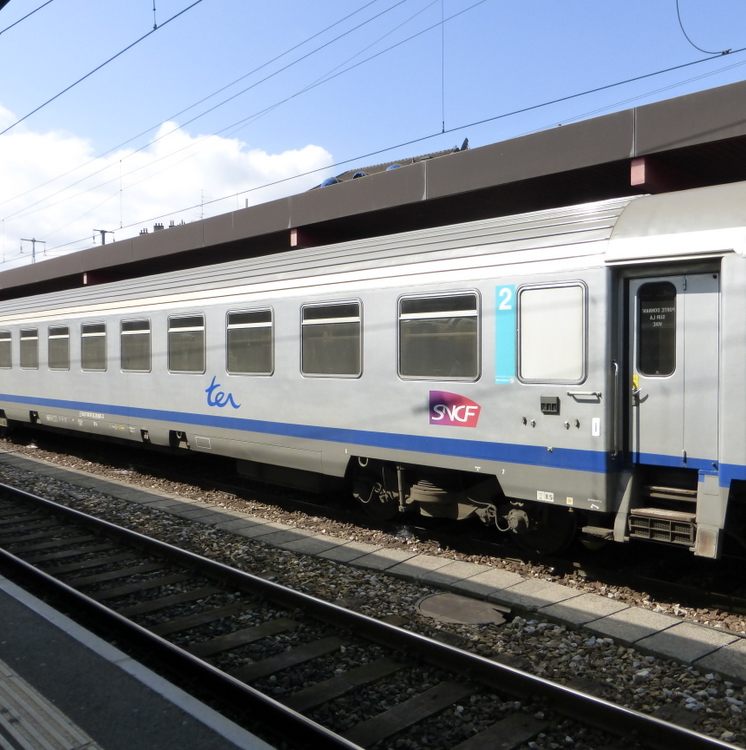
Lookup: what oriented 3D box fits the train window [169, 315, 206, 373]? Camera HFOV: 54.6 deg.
[{"bbox_3d":[-3.214,-0.522,12.461,0.070,0.975,1.250,-1,2,-44],"label":"train window"}]

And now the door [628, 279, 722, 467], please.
[{"bbox_3d":[2.739,-0.033,6.600,0.070,1.710,0.830,-1,2,-44],"label":"door"}]

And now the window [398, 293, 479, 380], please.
[{"bbox_3d":[0.735,-0.442,8.435,0.070,0.975,1.250,-1,2,-44],"label":"window"}]

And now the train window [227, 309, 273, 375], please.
[{"bbox_3d":[-1.897,-0.495,11.119,0.070,0.975,1.250,-1,2,-44],"label":"train window"}]

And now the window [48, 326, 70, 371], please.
[{"bbox_3d":[-7.163,-0.601,16.486,0.070,0.975,1.250,-1,2,-44],"label":"window"}]

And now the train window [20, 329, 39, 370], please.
[{"bbox_3d":[-8.480,-0.628,17.828,0.070,0.975,1.250,-1,2,-44],"label":"train window"}]

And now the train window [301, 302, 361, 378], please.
[{"bbox_3d":[-0.581,-0.469,9.777,0.070,0.975,1.250,-1,2,-44],"label":"train window"}]

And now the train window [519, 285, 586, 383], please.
[{"bbox_3d":[1.815,-0.415,7.334,0.070,0.970,0.780,-1,2,-44],"label":"train window"}]

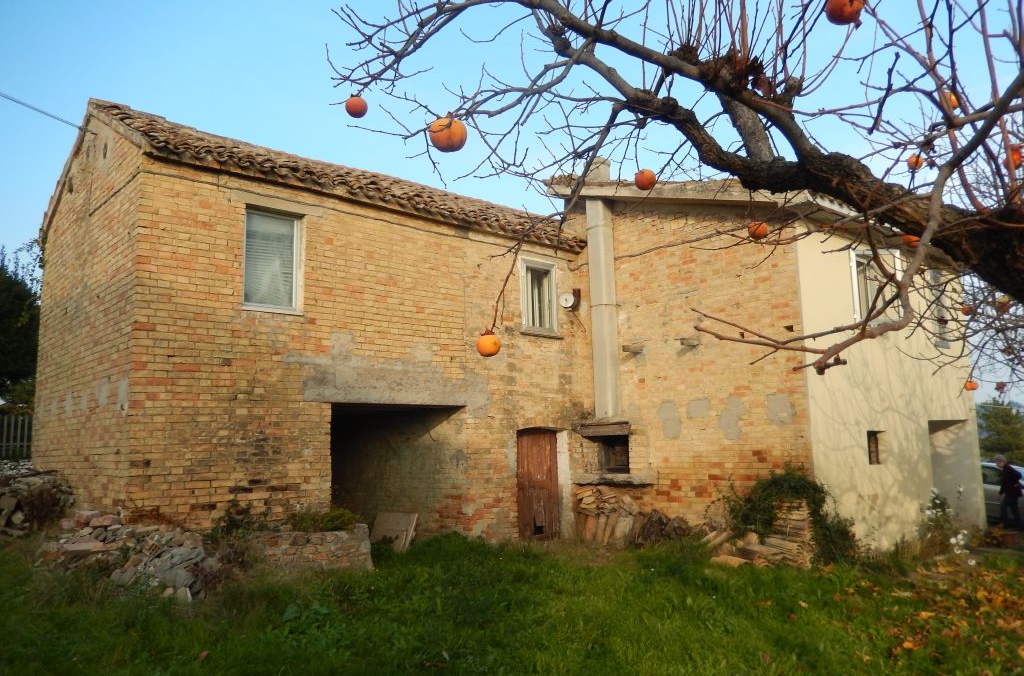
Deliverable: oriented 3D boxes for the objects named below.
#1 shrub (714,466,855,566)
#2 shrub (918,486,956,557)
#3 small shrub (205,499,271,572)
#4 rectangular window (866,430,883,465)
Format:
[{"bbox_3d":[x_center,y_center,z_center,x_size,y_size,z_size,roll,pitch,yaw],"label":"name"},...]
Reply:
[{"bbox_3d":[3.630,2.326,9.744,1.050,1.200,1.500,5,-10,-41],"label":"shrub"},{"bbox_3d":[6.573,2.835,11.424,0.500,1.000,0.480,5,-10,-41],"label":"shrub"},{"bbox_3d":[-3.314,2.372,8.928,0.680,0.860,0.560,5,-10,-41],"label":"small shrub"},{"bbox_3d":[5.527,1.679,11.368,0.440,0.500,0.150,5,-10,-41],"label":"rectangular window"}]

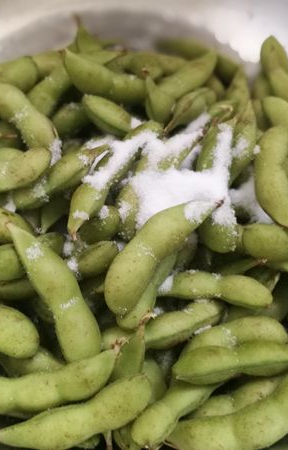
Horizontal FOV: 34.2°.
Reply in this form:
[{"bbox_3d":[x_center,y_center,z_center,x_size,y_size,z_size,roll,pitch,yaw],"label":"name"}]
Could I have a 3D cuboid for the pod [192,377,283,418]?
[{"bbox_3d":[0.040,0.070,0.187,0.048,0.011,0.013,-19,62,-12],"label":"pod"}]

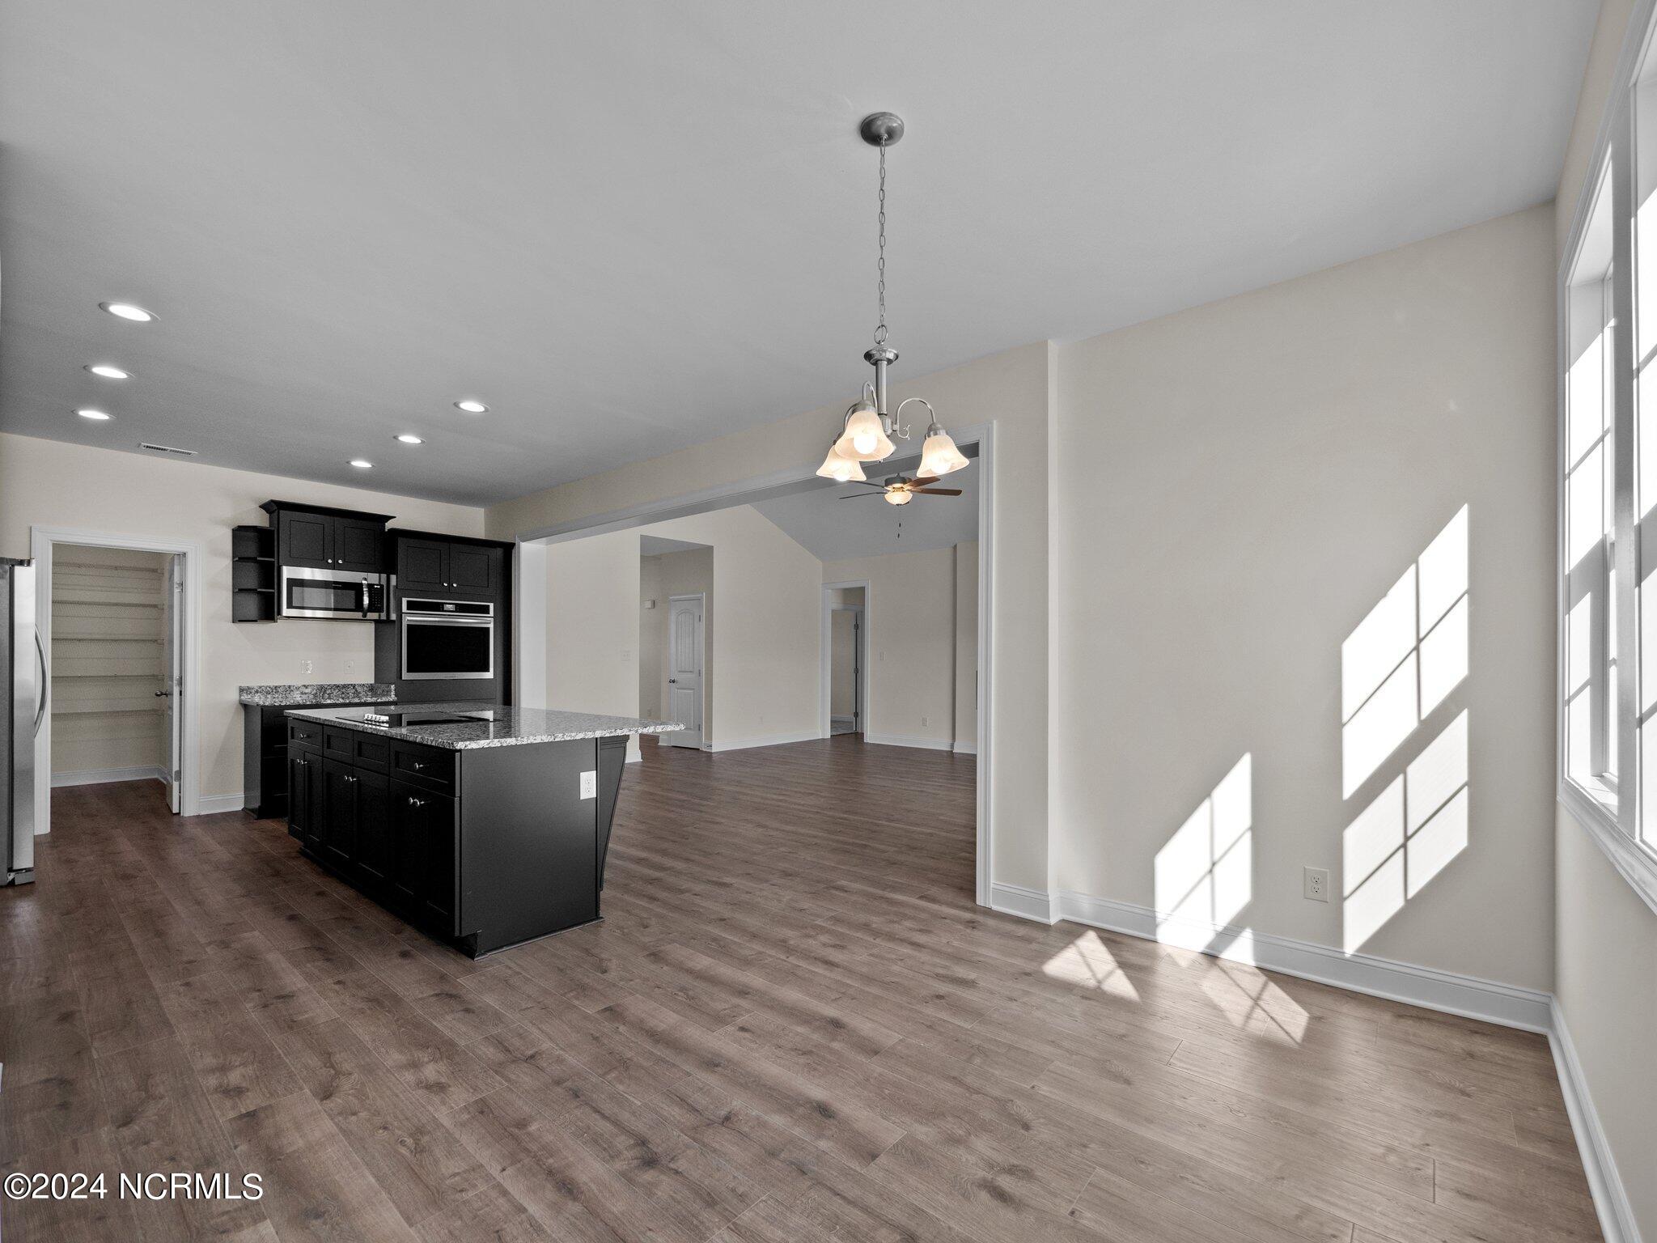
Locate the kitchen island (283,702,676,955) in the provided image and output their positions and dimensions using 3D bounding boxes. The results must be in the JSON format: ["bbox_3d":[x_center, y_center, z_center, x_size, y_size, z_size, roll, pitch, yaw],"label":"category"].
[{"bbox_3d":[-2.077,1.031,3.872,2.332,0.941,1.134,-1,-2,40],"label":"kitchen island"}]

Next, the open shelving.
[{"bbox_3d":[-4.623,-0.371,5.412,0.274,0.760,0.247,-2,-3,41],"label":"open shelving"}]

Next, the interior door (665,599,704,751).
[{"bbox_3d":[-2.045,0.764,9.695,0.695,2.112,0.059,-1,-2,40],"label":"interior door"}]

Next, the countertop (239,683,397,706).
[{"bbox_3d":[-4.239,0.602,5.585,0.588,0.132,0.936,-2,-3,41],"label":"countertop"}]

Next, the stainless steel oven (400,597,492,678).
[{"bbox_3d":[-3.616,0.157,6.169,0.596,0.716,0.771,-1,-2,41],"label":"stainless steel oven"}]

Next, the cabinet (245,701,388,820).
[{"bbox_3d":[-4.230,1.093,5.593,0.568,0.853,0.887,-2,-3,41],"label":"cabinet"}]

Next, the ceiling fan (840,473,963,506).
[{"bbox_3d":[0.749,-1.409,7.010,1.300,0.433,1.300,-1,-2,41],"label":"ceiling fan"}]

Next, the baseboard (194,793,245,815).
[{"bbox_3d":[-4.820,1.447,5.316,0.018,0.127,0.294,-2,-3,41],"label":"baseboard"}]

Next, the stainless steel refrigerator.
[{"bbox_3d":[-4.972,0.570,3.706,0.902,1.774,0.755,-2,-3,41],"label":"stainless steel refrigerator"}]

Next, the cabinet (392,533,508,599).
[{"bbox_3d":[-3.632,-0.477,6.304,0.622,0.539,0.911,-2,-3,41],"label":"cabinet"}]

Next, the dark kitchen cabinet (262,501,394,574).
[{"bbox_3d":[-4.365,-0.721,5.857,0.397,0.559,0.868,-1,-2,41],"label":"dark kitchen cabinet"}]

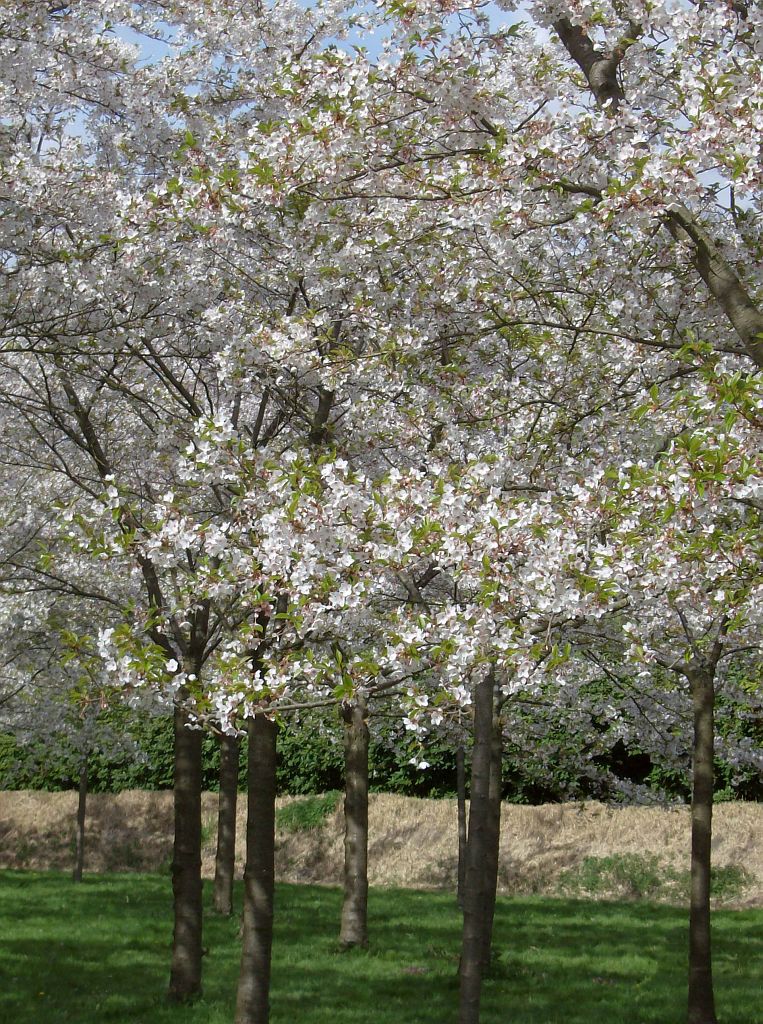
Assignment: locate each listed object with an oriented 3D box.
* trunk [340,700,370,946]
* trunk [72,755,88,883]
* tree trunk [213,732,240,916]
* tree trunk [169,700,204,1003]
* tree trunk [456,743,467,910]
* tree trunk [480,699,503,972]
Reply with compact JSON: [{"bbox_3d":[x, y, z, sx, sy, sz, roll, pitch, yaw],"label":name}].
[{"bbox_3d":[-0.205,2.535,26.454,0.223,2.094,0.223,1,-4,0],"label":"trunk"},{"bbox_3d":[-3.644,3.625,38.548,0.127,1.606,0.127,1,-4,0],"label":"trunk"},{"bbox_3d":[-1.517,3.002,31.206,0.200,1.827,0.200,1,-4,0],"label":"tree trunk"},{"bbox_3d":[-1.229,2.132,20.455,0.198,1.963,0.198,1,-4,0],"label":"tree trunk"},{"bbox_3d":[0.855,3.223,33.282,0.094,1.782,0.094,1,-4,0],"label":"tree trunk"},{"bbox_3d":[0.755,2.369,23.795,0.193,2.061,0.193,1,-4,0],"label":"tree trunk"}]

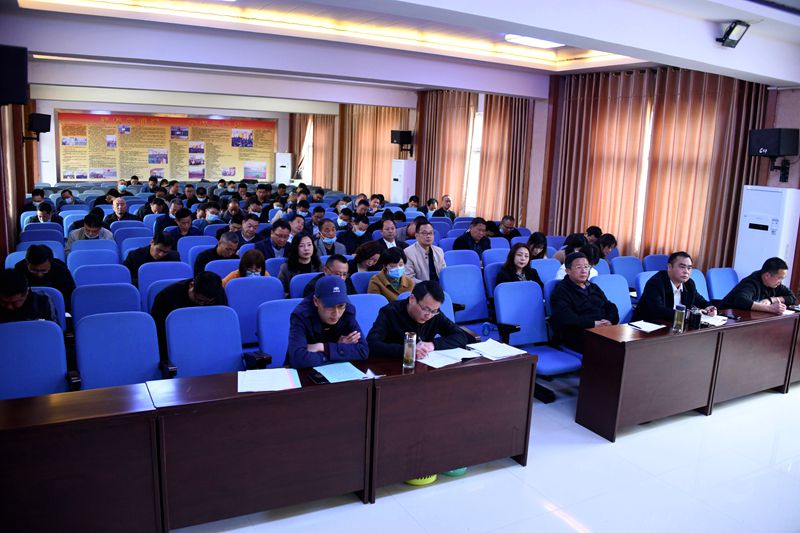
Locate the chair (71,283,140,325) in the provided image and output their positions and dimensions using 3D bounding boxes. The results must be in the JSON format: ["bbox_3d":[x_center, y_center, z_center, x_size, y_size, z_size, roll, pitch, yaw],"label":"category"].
[{"bbox_3d":[-2.107,0.695,4.538,0.550,1.020,0.730,-2,9,-29],"label":"chair"}]

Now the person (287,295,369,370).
[{"bbox_3d":[-0.536,0.687,4.136,0.560,1.280,0.760,-2,9,-29],"label":"person"}]

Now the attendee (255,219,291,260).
[{"bbox_3d":[-1.386,0.159,7.030,0.560,1.360,0.800,-2,9,-29],"label":"attendee"}]

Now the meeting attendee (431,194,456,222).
[{"bbox_3d":[0.937,-0.661,11.843,0.540,1.373,0.750,-3,11,-28],"label":"meeting attendee"}]

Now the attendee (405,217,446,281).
[{"bbox_3d":[0.377,0.239,6.504,0.520,1.360,0.780,-3,11,-27],"label":"attendee"}]

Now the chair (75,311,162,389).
[{"bbox_3d":[-1.661,0.833,3.739,0.550,1.010,0.720,-2,9,-29],"label":"chair"}]

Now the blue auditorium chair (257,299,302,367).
[{"bbox_3d":[-0.635,0.762,4.148,0.580,1.020,0.680,-3,11,-27],"label":"blue auditorium chair"}]

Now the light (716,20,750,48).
[{"bbox_3d":[3.106,-2.161,5.793,0.240,0.220,0.150,-3,31,-27],"label":"light"}]

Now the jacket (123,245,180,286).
[{"bbox_3d":[-2.549,0.087,6.412,0.570,0.660,0.500,-2,9,-29],"label":"jacket"}]

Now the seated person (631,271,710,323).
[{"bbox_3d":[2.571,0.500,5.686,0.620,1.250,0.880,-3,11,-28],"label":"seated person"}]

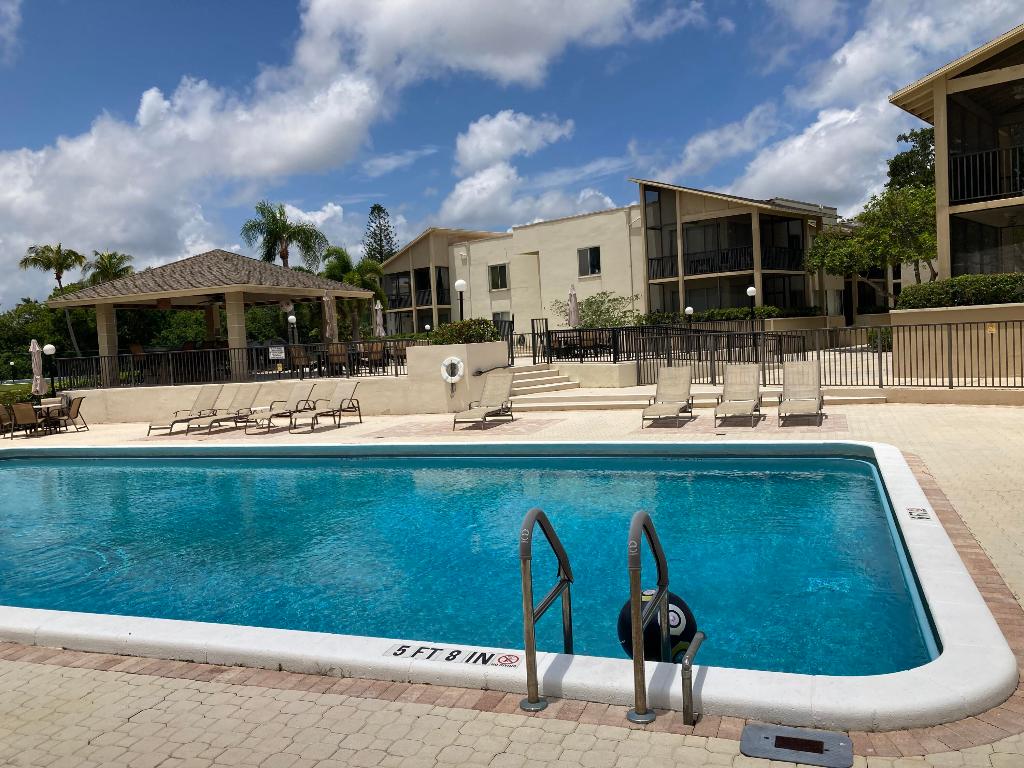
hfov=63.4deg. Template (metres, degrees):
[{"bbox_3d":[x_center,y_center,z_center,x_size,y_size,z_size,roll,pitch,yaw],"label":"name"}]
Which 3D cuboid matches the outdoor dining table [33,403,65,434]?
[{"bbox_3d":[-11.550,0.884,20.650,0.740,0.720,0.740,-5,4,-29],"label":"outdoor dining table"}]

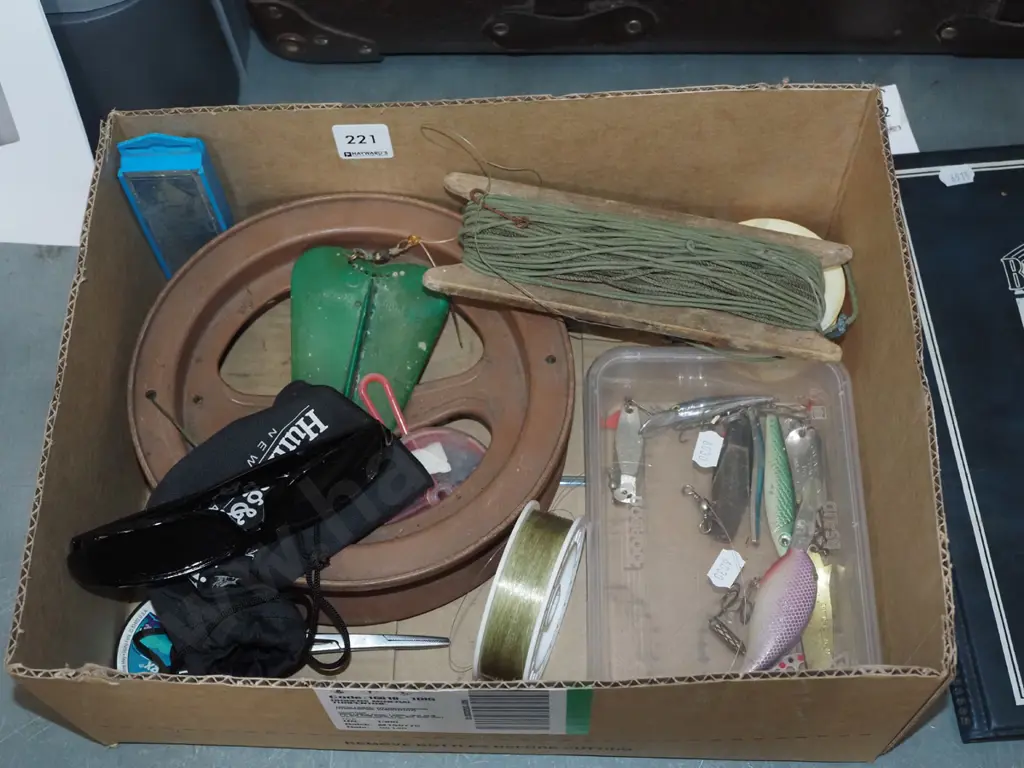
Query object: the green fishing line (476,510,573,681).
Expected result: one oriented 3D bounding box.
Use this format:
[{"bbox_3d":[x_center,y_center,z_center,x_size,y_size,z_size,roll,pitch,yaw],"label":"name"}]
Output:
[{"bbox_3d":[0.010,0.085,0.572,0.021,0.079,0.079,18,65,10],"label":"green fishing line"}]

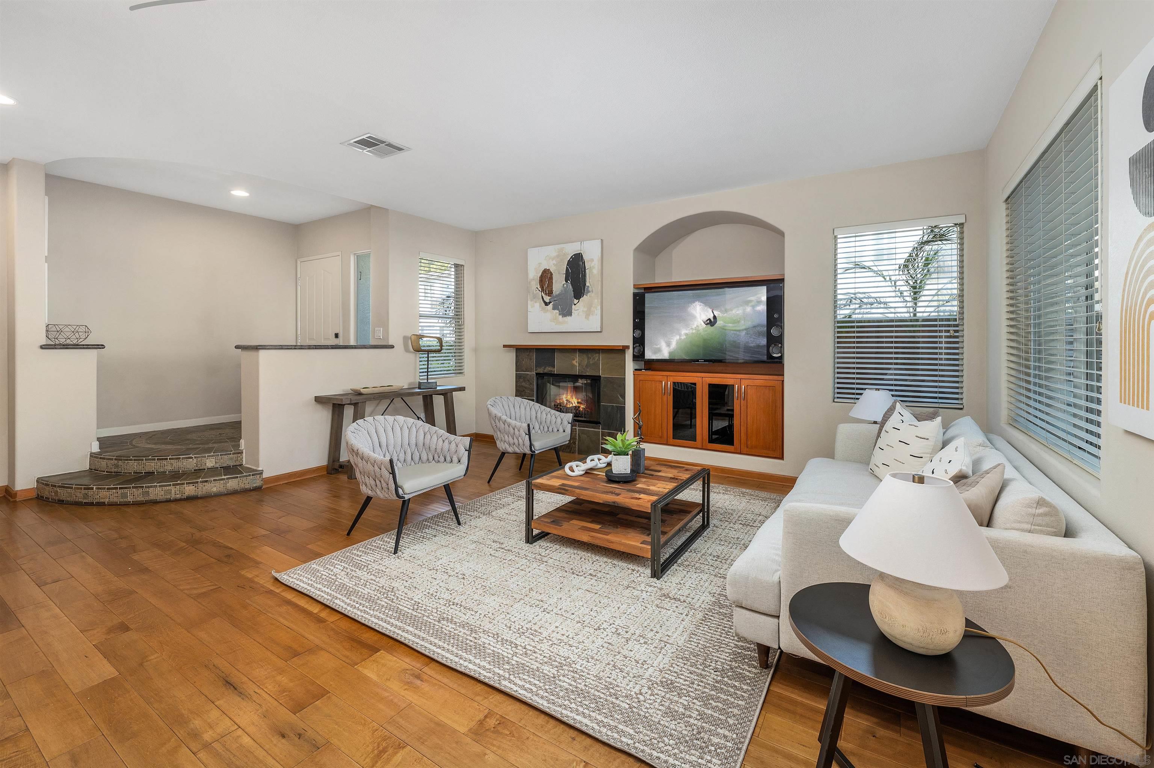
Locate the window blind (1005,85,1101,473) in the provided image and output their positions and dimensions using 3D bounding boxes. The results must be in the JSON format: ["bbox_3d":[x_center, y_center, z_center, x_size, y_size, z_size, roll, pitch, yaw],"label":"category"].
[{"bbox_3d":[2.319,-0.442,2.412,0.060,1.460,1.530,2,4,32],"label":"window blind"}]

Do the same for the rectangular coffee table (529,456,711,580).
[{"bbox_3d":[0.293,0.789,3.139,0.880,0.400,0.880,2,4,32],"label":"rectangular coffee table"}]

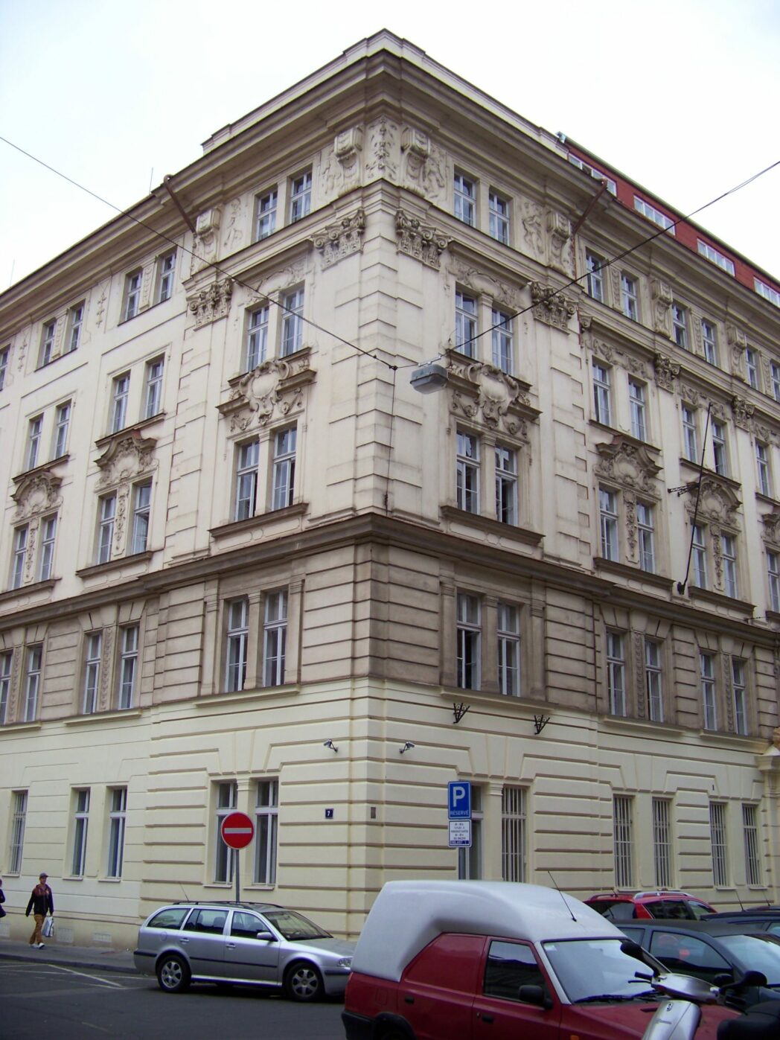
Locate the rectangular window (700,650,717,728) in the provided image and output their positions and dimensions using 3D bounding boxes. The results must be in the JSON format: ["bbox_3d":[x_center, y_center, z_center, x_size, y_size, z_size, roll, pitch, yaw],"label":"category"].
[{"bbox_3d":[9.042,4.924,31.095,0.950,2.260,0.200,16,-23,-40],"label":"rectangular window"}]

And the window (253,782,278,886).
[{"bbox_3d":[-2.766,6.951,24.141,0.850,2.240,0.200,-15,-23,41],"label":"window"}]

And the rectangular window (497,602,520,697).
[{"bbox_3d":[2.721,3.070,25.527,0.960,2.220,0.200,16,-23,-40],"label":"rectangular window"}]

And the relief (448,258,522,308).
[{"bbox_3d":[2.516,-6.054,27.699,2.770,0.700,0.140,16,-23,-40],"label":"relief"}]

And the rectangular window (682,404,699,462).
[{"bbox_3d":[9.294,-2.684,33.880,0.960,1.790,0.180,16,-23,-40],"label":"rectangular window"}]

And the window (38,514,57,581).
[{"bbox_3d":[-10.355,0.901,33.343,0.977,2.093,0.160,-15,-23,40],"label":"window"}]

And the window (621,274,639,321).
[{"bbox_3d":[7.139,-6.615,32.723,0.900,1.630,0.200,16,-23,-40],"label":"window"}]

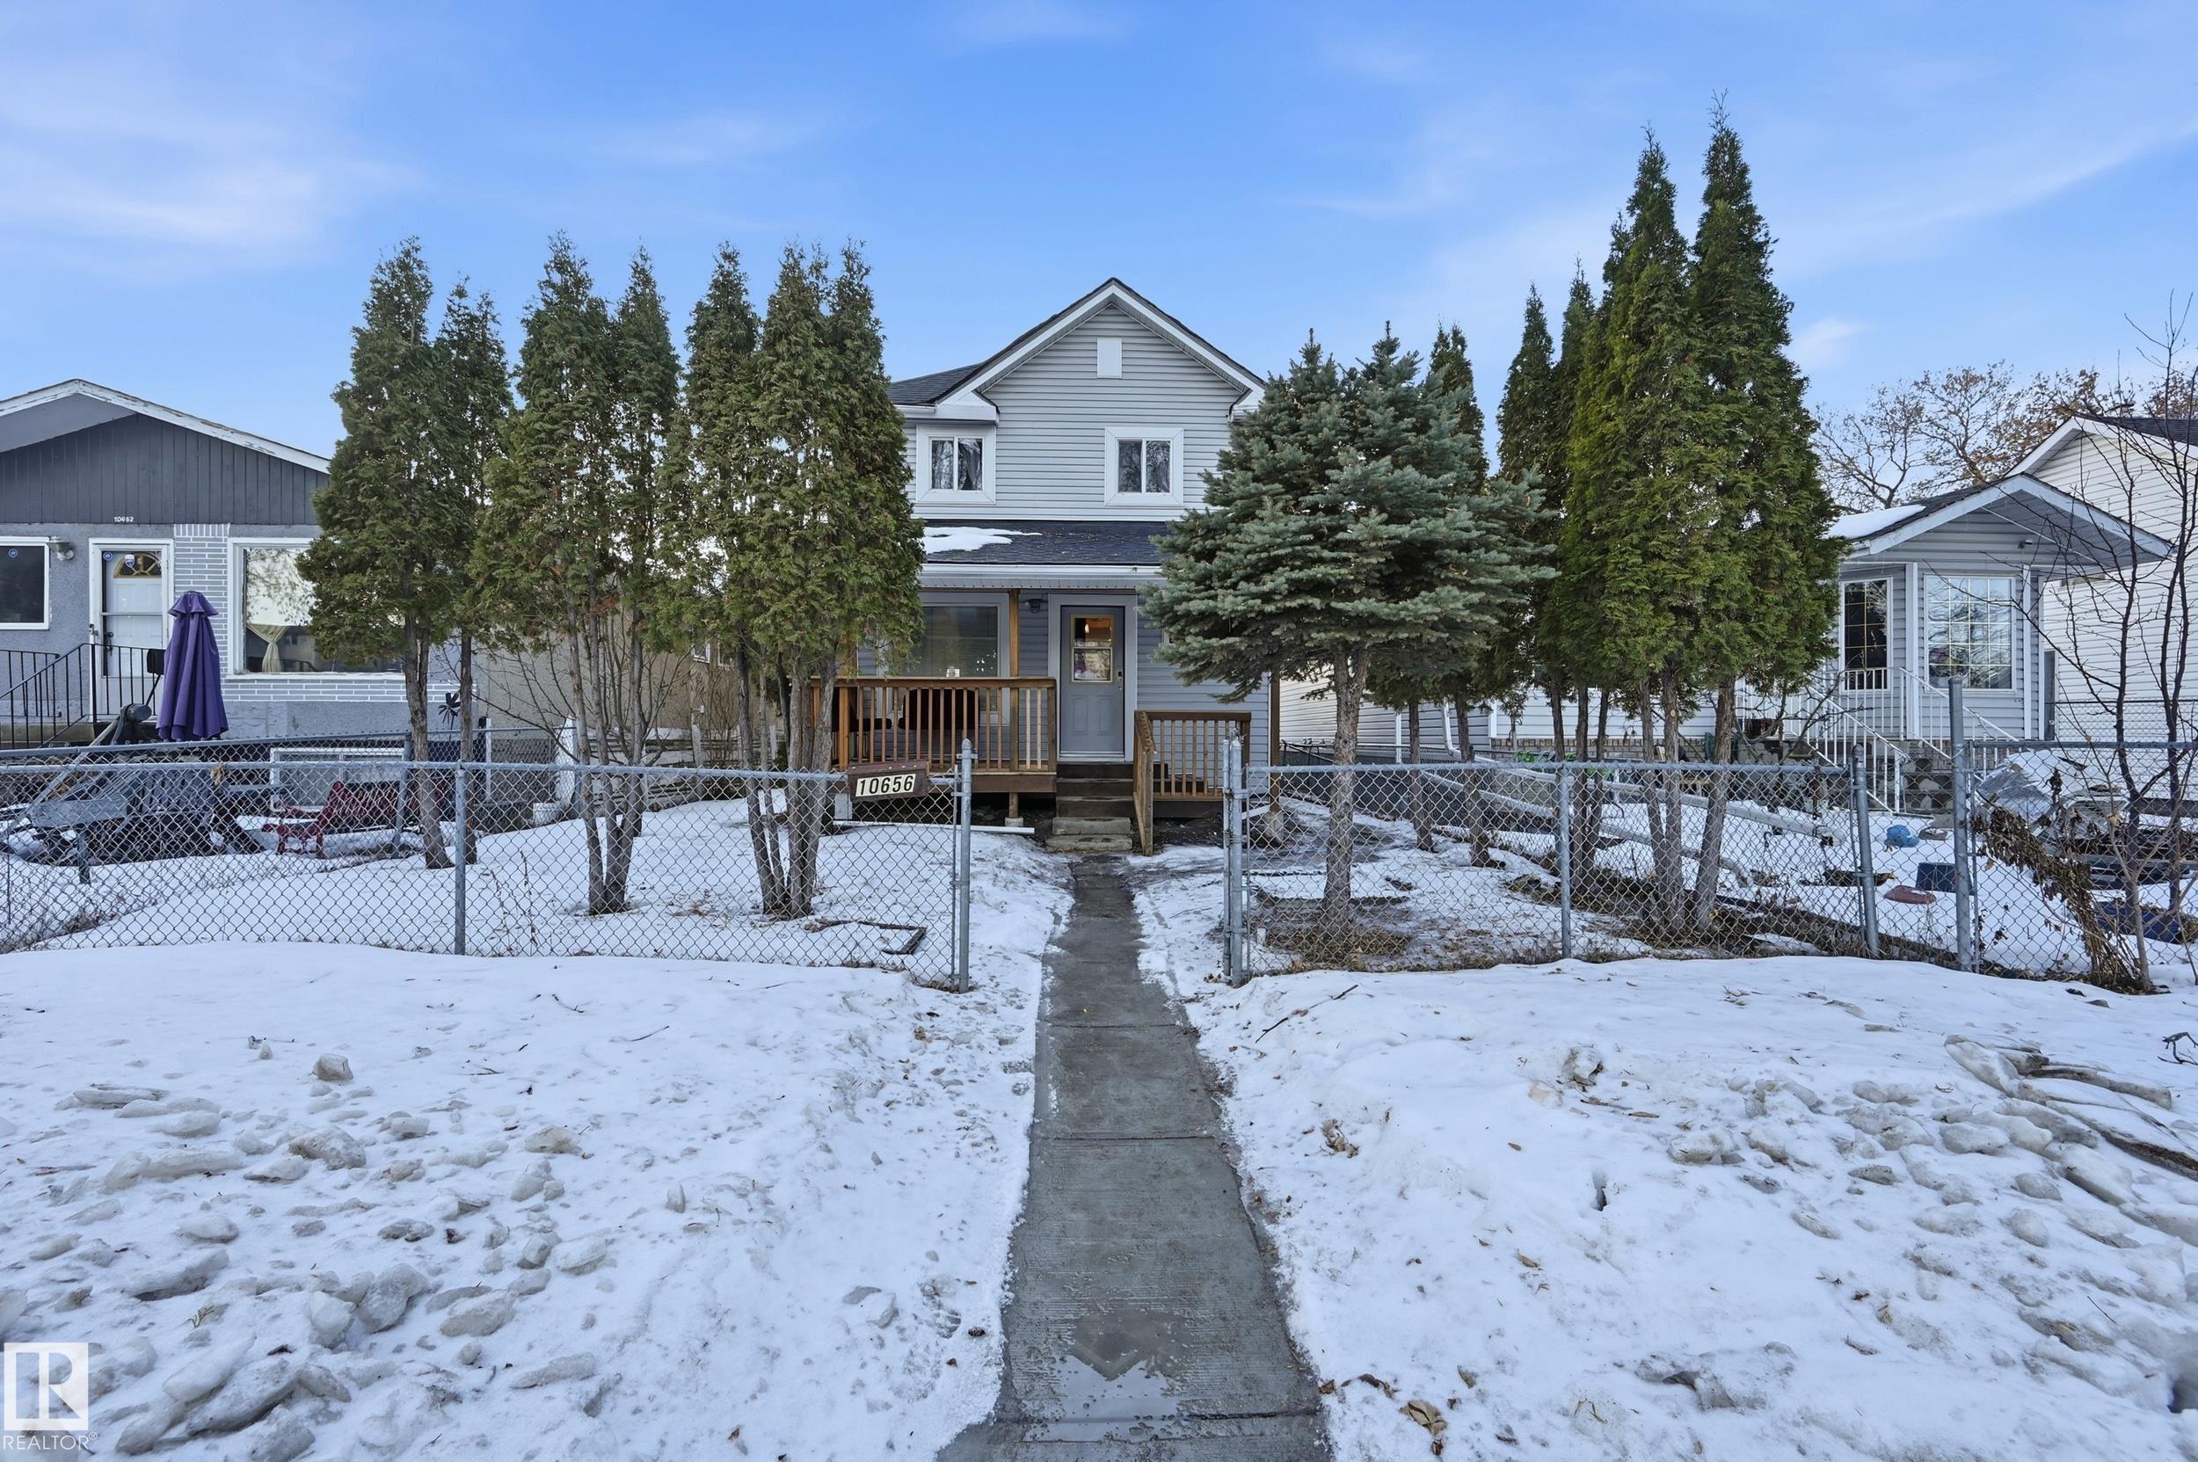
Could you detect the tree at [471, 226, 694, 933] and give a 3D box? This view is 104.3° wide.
[{"bbox_3d":[-3.571,-1.080,5.900,1.350,4.674,1.250,0,0,0],"label":"tree"}]

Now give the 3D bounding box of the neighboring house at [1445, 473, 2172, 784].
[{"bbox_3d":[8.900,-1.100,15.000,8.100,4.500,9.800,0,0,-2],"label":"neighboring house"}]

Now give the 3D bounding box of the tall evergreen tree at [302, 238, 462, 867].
[{"bbox_3d":[-6.304,-1.568,7.500,1.150,5.520,1.150,0,0,0],"label":"tall evergreen tree"}]

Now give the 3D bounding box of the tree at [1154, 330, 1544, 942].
[{"bbox_3d":[1.712,-0.676,5.850,2.550,4.153,2.500,0,0,0],"label":"tree"}]

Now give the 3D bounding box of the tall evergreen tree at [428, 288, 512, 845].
[{"bbox_3d":[-5.780,-1.467,7.800,0.850,5.348,0.850,0,0,0],"label":"tall evergreen tree"}]

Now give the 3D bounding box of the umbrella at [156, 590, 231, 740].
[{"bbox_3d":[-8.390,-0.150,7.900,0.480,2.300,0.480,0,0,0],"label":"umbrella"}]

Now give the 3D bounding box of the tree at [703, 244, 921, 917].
[{"bbox_3d":[-1.981,-1.038,5.900,1.450,4.639,1.300,0,0,0],"label":"tree"}]

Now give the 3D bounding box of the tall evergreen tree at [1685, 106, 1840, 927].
[{"bbox_3d":[4.606,-1.502,5.950,1.000,5.707,1.000,0,0,0],"label":"tall evergreen tree"}]

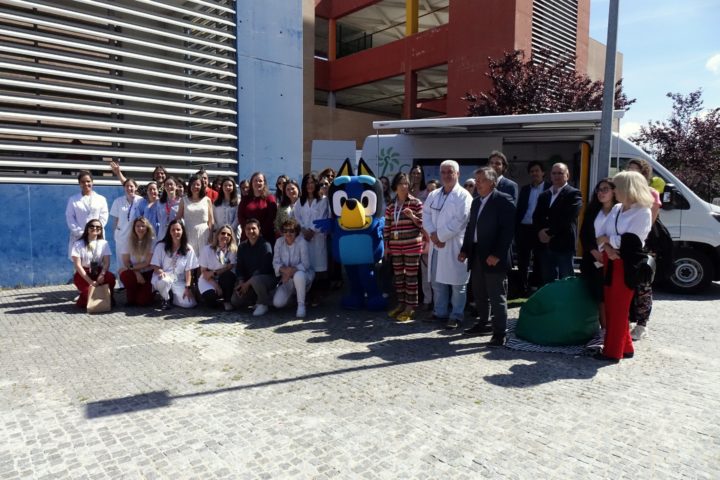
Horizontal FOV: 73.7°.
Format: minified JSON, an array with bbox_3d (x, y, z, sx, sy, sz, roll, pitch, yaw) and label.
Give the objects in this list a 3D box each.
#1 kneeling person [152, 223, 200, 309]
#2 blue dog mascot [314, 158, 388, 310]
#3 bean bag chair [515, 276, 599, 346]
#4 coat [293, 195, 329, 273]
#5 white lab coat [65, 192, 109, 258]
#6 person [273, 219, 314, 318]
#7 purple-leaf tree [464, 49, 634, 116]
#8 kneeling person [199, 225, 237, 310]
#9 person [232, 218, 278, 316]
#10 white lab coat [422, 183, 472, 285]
[{"bbox_3d":[-2.368,0.284,6.126,0.570,1.060,0.720,-1,5,-20],"label":"kneeling person"},{"bbox_3d":[-0.108,-0.099,6.113,0.900,1.860,0.750,1,5,8],"label":"blue dog mascot"},{"bbox_3d":[2.027,0.667,4.901,0.850,0.570,0.880,-4,7,-45],"label":"bean bag chair"},{"bbox_3d":[-0.653,-0.067,6.467,0.480,1.030,0.320,0,5,-5],"label":"coat"},{"bbox_3d":[-3.852,-0.178,6.761,0.560,0.990,0.340,-2,5,-27],"label":"white lab coat"},{"bbox_3d":[-0.793,0.309,5.726,0.500,1.100,0.800,0,5,-5],"label":"person"},{"bbox_3d":[4.799,-2.213,12.155,4.300,5.150,4.200,0,5,0],"label":"purple-leaf tree"},{"bbox_3d":[-1.801,0.308,6.068,0.480,1.030,0.720,-1,5,-20],"label":"kneeling person"},{"bbox_3d":[-1.304,0.288,5.875,0.540,1.110,0.780,-1,5,-12],"label":"person"},{"bbox_3d":[0.941,-0.066,5.162,0.500,1.090,0.340,3,5,28],"label":"white lab coat"}]

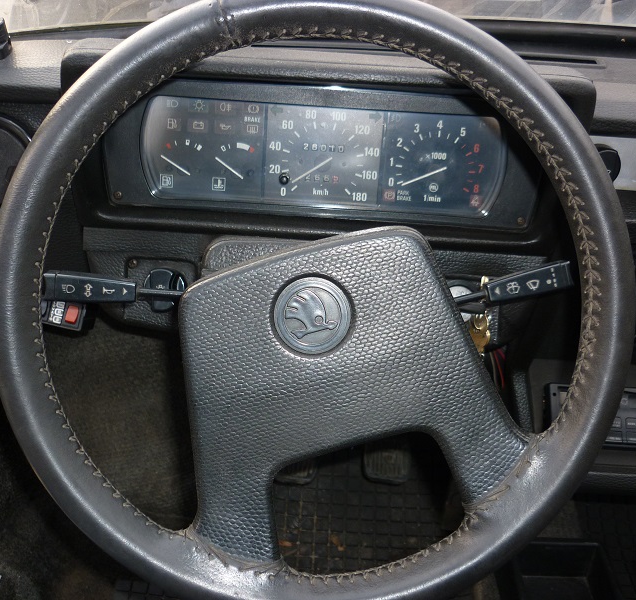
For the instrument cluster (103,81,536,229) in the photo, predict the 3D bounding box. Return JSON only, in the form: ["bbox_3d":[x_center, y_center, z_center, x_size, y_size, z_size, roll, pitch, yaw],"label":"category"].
[{"bbox_3d":[0.000,-0.124,0.644,0.346,0.105,0.060,3,12,2],"label":"instrument cluster"}]

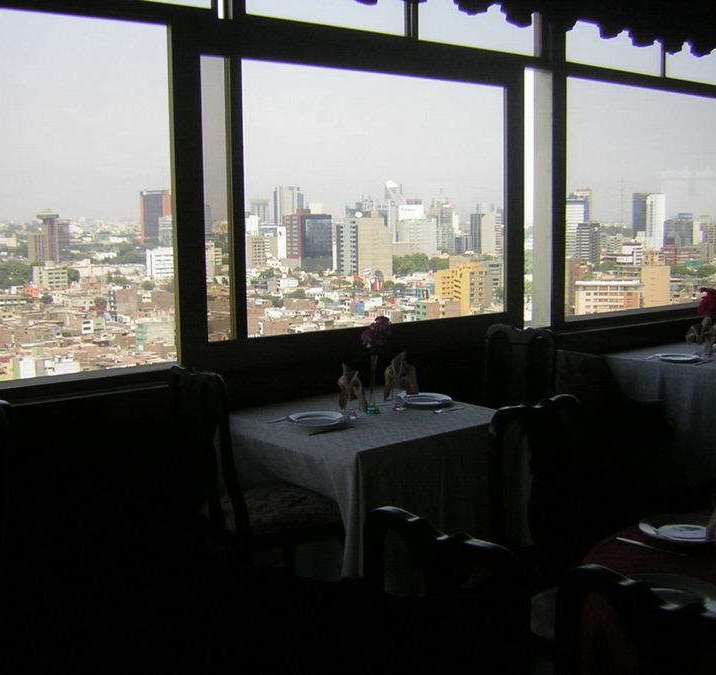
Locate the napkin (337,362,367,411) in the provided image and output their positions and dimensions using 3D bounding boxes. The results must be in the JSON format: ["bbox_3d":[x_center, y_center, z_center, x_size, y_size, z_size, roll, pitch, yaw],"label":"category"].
[{"bbox_3d":[-0.025,0.232,4.335,0.148,0.227,0.120,-1,7,0],"label":"napkin"}]

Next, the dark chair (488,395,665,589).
[{"bbox_3d":[0.797,0.756,3.033,0.510,1.050,0.570,-7,10,-43],"label":"dark chair"}]

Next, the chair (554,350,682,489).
[{"bbox_3d":[1.495,0.488,5.721,0.640,0.880,0.540,-7,10,-40],"label":"chair"}]

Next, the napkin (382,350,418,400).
[{"bbox_3d":[0.206,0.184,4.531,0.174,0.237,0.130,0,7,3],"label":"napkin"}]

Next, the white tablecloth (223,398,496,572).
[{"bbox_3d":[0.070,0.729,4.467,1.000,0.760,1.030,-6,9,-38],"label":"white tablecloth"}]

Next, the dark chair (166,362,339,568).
[{"bbox_3d":[-0.394,0.653,3.915,0.570,1.050,0.510,-6,9,-37],"label":"dark chair"}]

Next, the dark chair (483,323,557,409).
[{"bbox_3d":[0.695,0.506,4.976,0.560,1.050,0.500,-7,10,-42],"label":"dark chair"}]

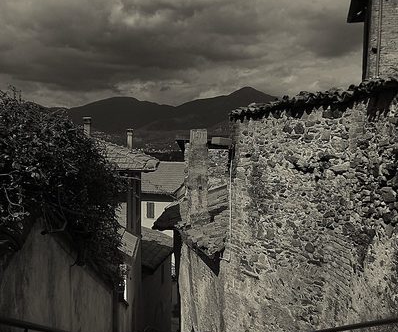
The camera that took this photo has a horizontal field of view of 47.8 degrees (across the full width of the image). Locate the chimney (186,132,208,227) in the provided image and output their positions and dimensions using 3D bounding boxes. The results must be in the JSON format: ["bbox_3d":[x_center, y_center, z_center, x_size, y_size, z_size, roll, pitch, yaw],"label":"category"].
[{"bbox_3d":[-0.042,0.369,14.400,0.650,3.100,0.620,0,3,-5],"label":"chimney"}]

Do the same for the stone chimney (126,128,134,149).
[{"bbox_3d":[-2.584,-1.029,17.000,0.290,0.780,0.290,0,3,-5],"label":"stone chimney"}]

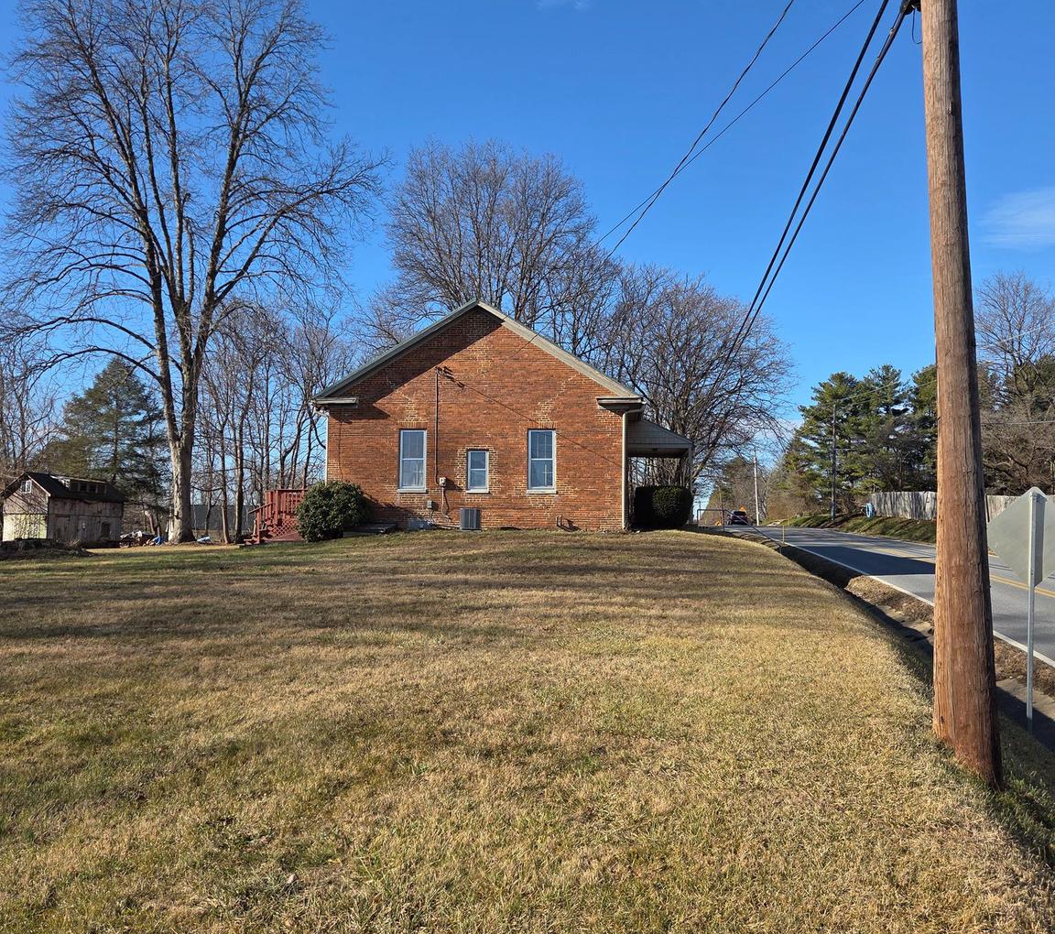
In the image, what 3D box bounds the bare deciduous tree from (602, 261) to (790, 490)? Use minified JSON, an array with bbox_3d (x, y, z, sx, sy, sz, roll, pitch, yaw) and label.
[{"bbox_3d":[9.960,-4.330,55.370,11.260,15.470,10.700,0,-4,0],"label":"bare deciduous tree"}]

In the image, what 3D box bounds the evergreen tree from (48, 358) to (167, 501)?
[{"bbox_3d":[-29.804,-1.169,66.188,8.790,13.270,8.350,0,-4,0],"label":"evergreen tree"}]

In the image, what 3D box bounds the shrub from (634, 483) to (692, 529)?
[{"bbox_3d":[4.464,1.297,30.679,1.930,1.550,1.700,0,-4,0],"label":"shrub"}]

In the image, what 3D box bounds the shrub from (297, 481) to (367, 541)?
[{"bbox_3d":[-5.900,1.328,28.270,2.190,1.830,2.020,0,-4,0],"label":"shrub"}]

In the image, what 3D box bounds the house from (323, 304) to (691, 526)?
[{"bbox_3d":[-0.614,-1.291,34.643,12.120,7.360,10.800,0,-4,0],"label":"house"}]

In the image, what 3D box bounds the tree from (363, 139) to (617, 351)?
[{"bbox_3d":[-1.999,-7.413,51.548,13.880,21.870,13.180,0,-4,0],"label":"tree"}]

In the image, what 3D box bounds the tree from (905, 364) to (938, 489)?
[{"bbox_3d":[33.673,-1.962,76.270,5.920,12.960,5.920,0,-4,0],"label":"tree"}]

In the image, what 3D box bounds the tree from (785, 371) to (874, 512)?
[{"bbox_3d":[24.979,-1.711,77.255,7.540,12.390,7.160,0,-4,0],"label":"tree"}]

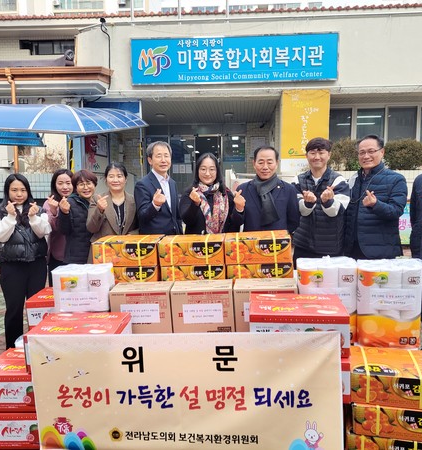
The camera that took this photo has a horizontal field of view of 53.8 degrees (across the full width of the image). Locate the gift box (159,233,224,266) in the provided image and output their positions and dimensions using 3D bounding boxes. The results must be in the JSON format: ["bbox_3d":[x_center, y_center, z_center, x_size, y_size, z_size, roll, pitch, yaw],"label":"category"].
[{"bbox_3d":[-0.118,0.170,2.912,0.435,0.158,0.310,-2,8,2],"label":"gift box"}]

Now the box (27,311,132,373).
[{"bbox_3d":[-0.747,0.673,2.423,0.495,0.208,0.365,-2,8,2],"label":"box"}]

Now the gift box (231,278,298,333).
[{"bbox_3d":[0.343,0.529,2.603,0.378,0.330,0.220,-1,8,6],"label":"gift box"}]

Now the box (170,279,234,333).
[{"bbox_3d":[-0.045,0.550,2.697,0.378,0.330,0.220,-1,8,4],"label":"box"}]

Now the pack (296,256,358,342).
[{"bbox_3d":[0.741,0.477,2.665,0.356,0.475,0.240,0,8,12],"label":"pack"}]

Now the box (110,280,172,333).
[{"bbox_3d":[-0.438,0.564,2.732,0.378,0.330,0.220,-2,8,1],"label":"box"}]

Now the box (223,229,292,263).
[{"bbox_3d":[0.325,0.157,2.885,0.435,0.158,0.310,-2,8,4],"label":"box"}]

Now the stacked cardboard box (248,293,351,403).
[{"bbox_3d":[0.471,0.641,2.260,0.495,0.416,0.385,-1,8,9],"label":"stacked cardboard box"}]

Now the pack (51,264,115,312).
[{"bbox_3d":[-0.819,0.519,2.766,0.356,0.475,0.240,-2,8,0],"label":"pack"}]

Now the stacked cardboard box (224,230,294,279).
[{"bbox_3d":[0.328,0.235,2.895,0.435,0.316,0.310,-2,8,4],"label":"stacked cardboard box"}]

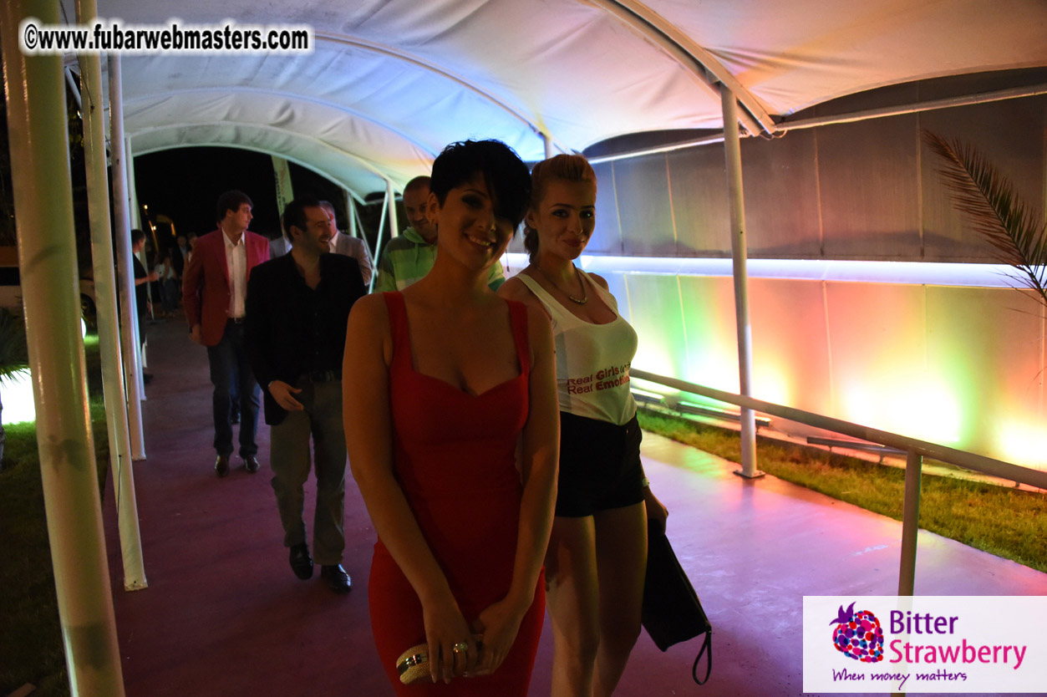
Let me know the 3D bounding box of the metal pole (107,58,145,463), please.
[{"bbox_3d":[-2.877,-0.638,5.904,0.100,2.939,0.100,-3,8,-24],"label":"metal pole"}]

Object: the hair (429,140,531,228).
[{"bbox_3d":[-0.079,-0.286,1.460,0.180,0.170,0.205,6,8,-19],"label":"hair"}]

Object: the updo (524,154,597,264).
[{"bbox_3d":[0.088,-0.335,1.960,0.175,0.260,0.215,-4,8,-22],"label":"updo"}]

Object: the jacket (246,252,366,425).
[{"bbox_3d":[-0.955,-0.054,3.649,0.550,0.750,0.350,-4,8,-20],"label":"jacket"}]

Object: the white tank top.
[{"bbox_3d":[0.132,-0.007,1.980,0.330,0.370,0.250,-7,10,-38],"label":"white tank top"}]

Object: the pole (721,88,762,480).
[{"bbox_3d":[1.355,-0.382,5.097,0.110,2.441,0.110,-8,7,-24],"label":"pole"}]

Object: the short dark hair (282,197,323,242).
[{"bbox_3d":[-0.985,-0.574,3.619,0.200,0.185,0.165,4,10,36],"label":"short dark hair"}]

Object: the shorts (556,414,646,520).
[{"bbox_3d":[0.172,0.292,2.040,0.320,0.250,0.235,-7,10,-38],"label":"shorts"}]

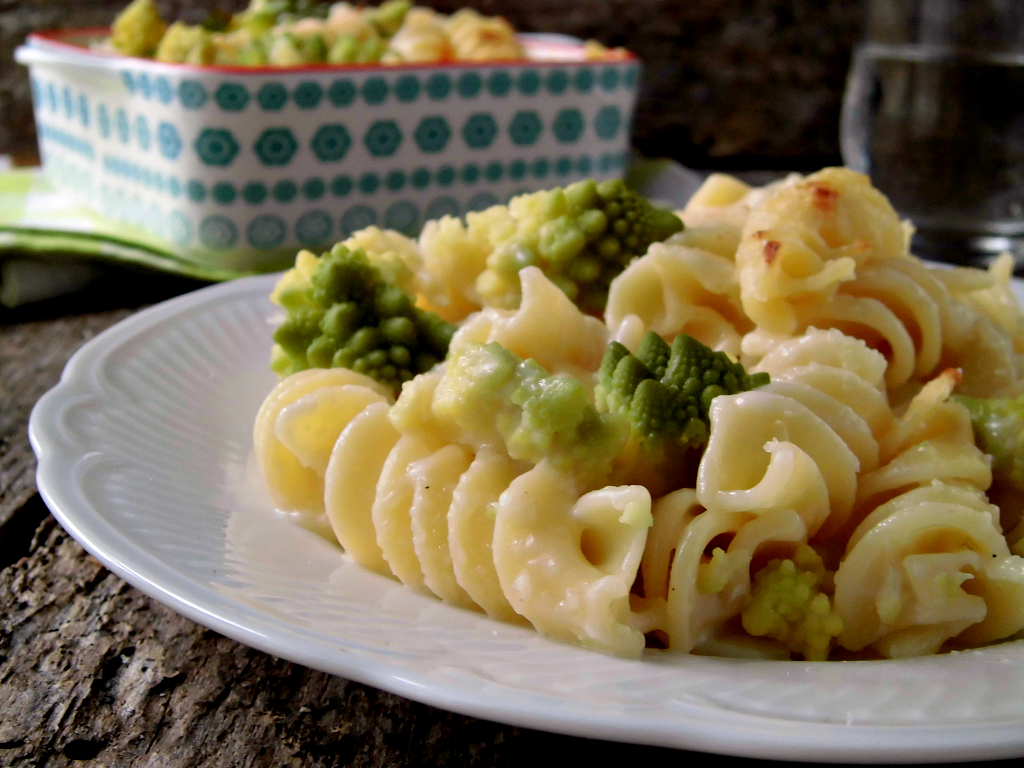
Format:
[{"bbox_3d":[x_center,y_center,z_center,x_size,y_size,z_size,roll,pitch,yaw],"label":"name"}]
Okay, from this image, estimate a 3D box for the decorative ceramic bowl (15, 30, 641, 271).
[{"bbox_3d":[-0.063,-0.089,0.476,0.187,0.055,0.154,-10,23,-30],"label":"decorative ceramic bowl"}]

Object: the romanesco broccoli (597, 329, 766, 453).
[{"bbox_3d":[0.028,0.002,0.225,0.029,0.020,0.023,2,20,0],"label":"romanesco broccoli"}]

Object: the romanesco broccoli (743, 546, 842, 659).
[{"bbox_3d":[0.040,0.032,0.200,0.015,0.015,0.013,2,20,0],"label":"romanesco broccoli"}]

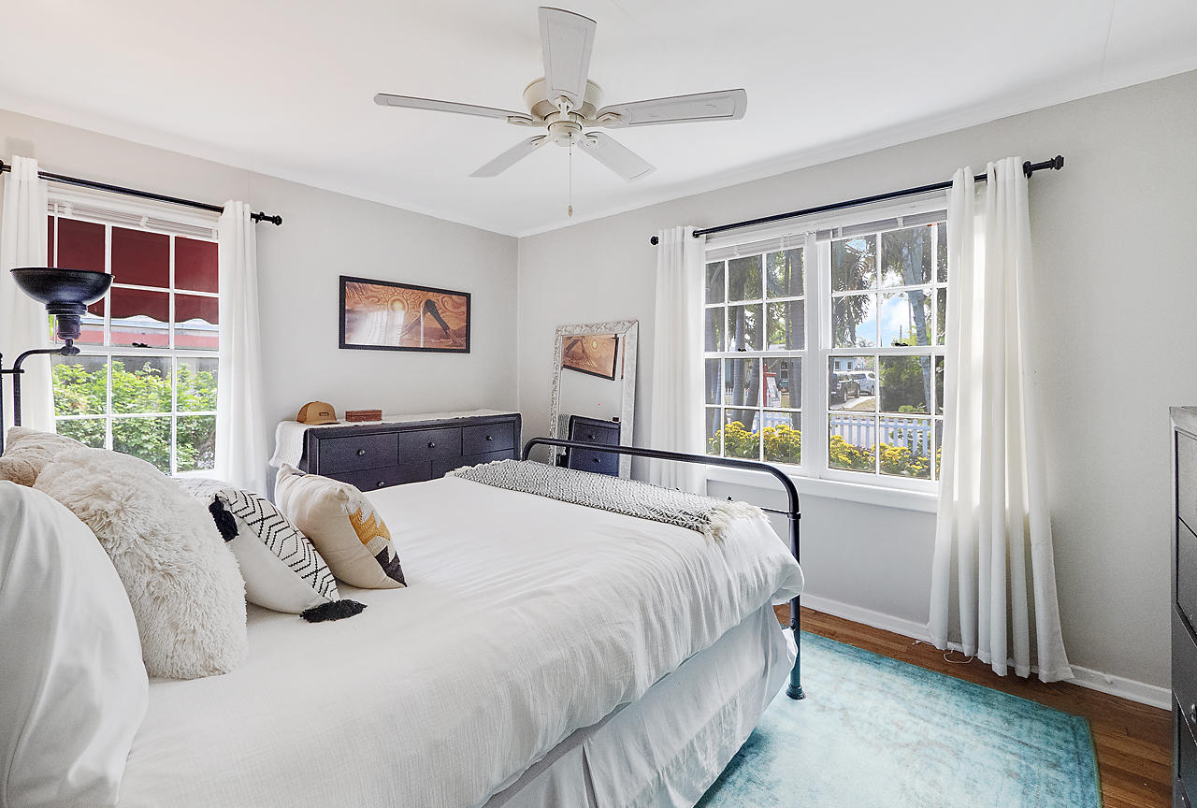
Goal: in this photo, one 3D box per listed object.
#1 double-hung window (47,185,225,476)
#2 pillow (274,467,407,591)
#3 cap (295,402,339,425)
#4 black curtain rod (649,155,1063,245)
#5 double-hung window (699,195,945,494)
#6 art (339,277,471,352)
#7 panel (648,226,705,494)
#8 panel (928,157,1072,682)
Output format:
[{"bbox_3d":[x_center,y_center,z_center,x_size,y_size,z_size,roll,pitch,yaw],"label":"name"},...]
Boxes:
[{"bbox_3d":[-2.284,-0.283,2.423,0.100,1.389,0.750,2,3,44],"label":"double-hung window"},{"bbox_3d":[-0.792,0.387,1.475,0.390,0.380,0.165,0,31,44],"label":"pillow"},{"bbox_3d":[-1.582,0.050,2.735,0.250,0.133,0.180,1,3,30],"label":"cap"},{"bbox_3d":[1.123,-1.024,2.591,1.978,0.064,0.090,2,3,38],"label":"black curtain rod"},{"bbox_3d":[1.202,-0.292,2.650,1.540,1.413,0.100,2,3,38],"label":"double-hung window"},{"bbox_3d":[-1.304,-0.596,3.376,0.030,0.465,0.937,2,3,44],"label":"art"},{"bbox_3d":[0.486,-0.074,3.071,0.418,2.090,0.120,2,3,38],"label":"panel"},{"bbox_3d":[1.721,0.058,2.102,0.426,2.154,0.130,2,3,38],"label":"panel"}]

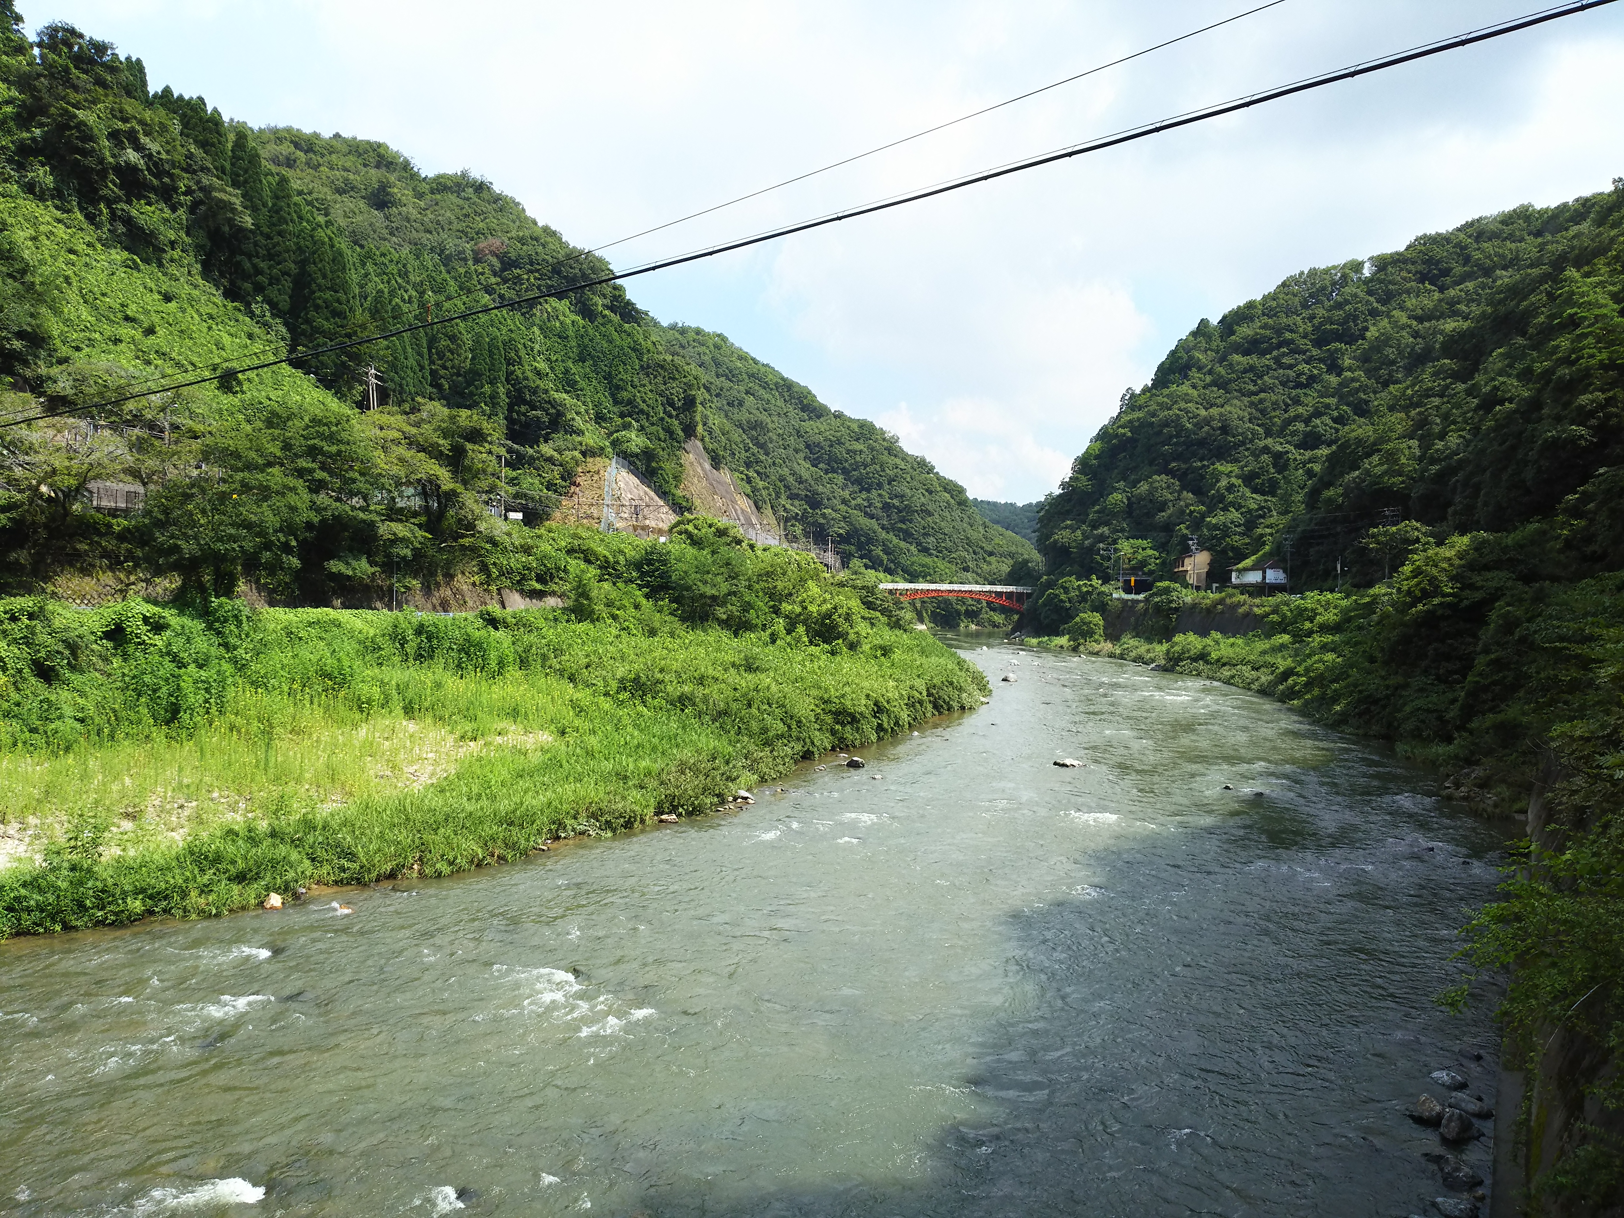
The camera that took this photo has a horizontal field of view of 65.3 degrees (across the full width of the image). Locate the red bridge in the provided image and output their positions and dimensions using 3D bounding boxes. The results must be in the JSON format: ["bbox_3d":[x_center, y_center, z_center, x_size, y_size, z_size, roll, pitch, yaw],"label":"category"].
[{"bbox_3d":[34.670,-2.660,305.000,40.000,6.800,7.000,0,1,0],"label":"red bridge"}]

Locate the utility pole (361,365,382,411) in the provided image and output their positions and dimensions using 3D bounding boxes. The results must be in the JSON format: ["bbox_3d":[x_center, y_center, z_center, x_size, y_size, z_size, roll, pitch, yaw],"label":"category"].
[{"bbox_3d":[-39.850,-17.220,115.000,0.700,9.800,2.800,0,1,12],"label":"utility pole"}]

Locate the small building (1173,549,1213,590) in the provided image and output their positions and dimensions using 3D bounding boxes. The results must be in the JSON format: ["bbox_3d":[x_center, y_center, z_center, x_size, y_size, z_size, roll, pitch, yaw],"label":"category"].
[{"bbox_3d":[68.620,-6.740,228.000,5.800,7.900,5.600,1,1,38],"label":"small building"}]

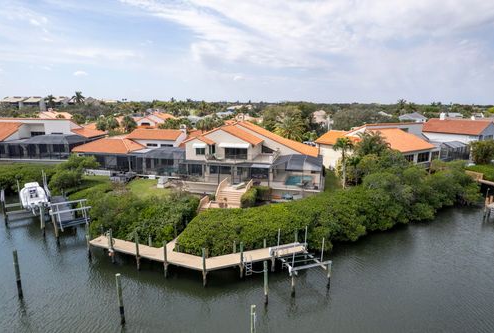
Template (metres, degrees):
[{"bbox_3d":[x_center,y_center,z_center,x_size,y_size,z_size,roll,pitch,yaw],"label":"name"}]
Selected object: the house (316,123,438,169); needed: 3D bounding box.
[{"bbox_3d":[23.090,-4.430,58.550,14.550,7.370,16.490,-7,14,-31],"label":"house"}]

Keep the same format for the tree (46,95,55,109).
[{"bbox_3d":[-70.170,-18.660,110.070,4.460,13.930,4.460,0,12,0],"label":"tree"}]

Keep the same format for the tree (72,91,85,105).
[{"bbox_3d":[-54.820,-17.010,100.500,4.850,14.650,4.850,0,12,0],"label":"tree"}]

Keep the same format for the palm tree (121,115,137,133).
[{"bbox_3d":[-27.730,-7.980,72.670,3.780,8.490,3.780,0,12,0],"label":"palm tree"}]

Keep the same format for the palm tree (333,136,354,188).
[{"bbox_3d":[12.600,-0.470,40.350,2.520,7.120,2.520,0,12,0],"label":"palm tree"}]

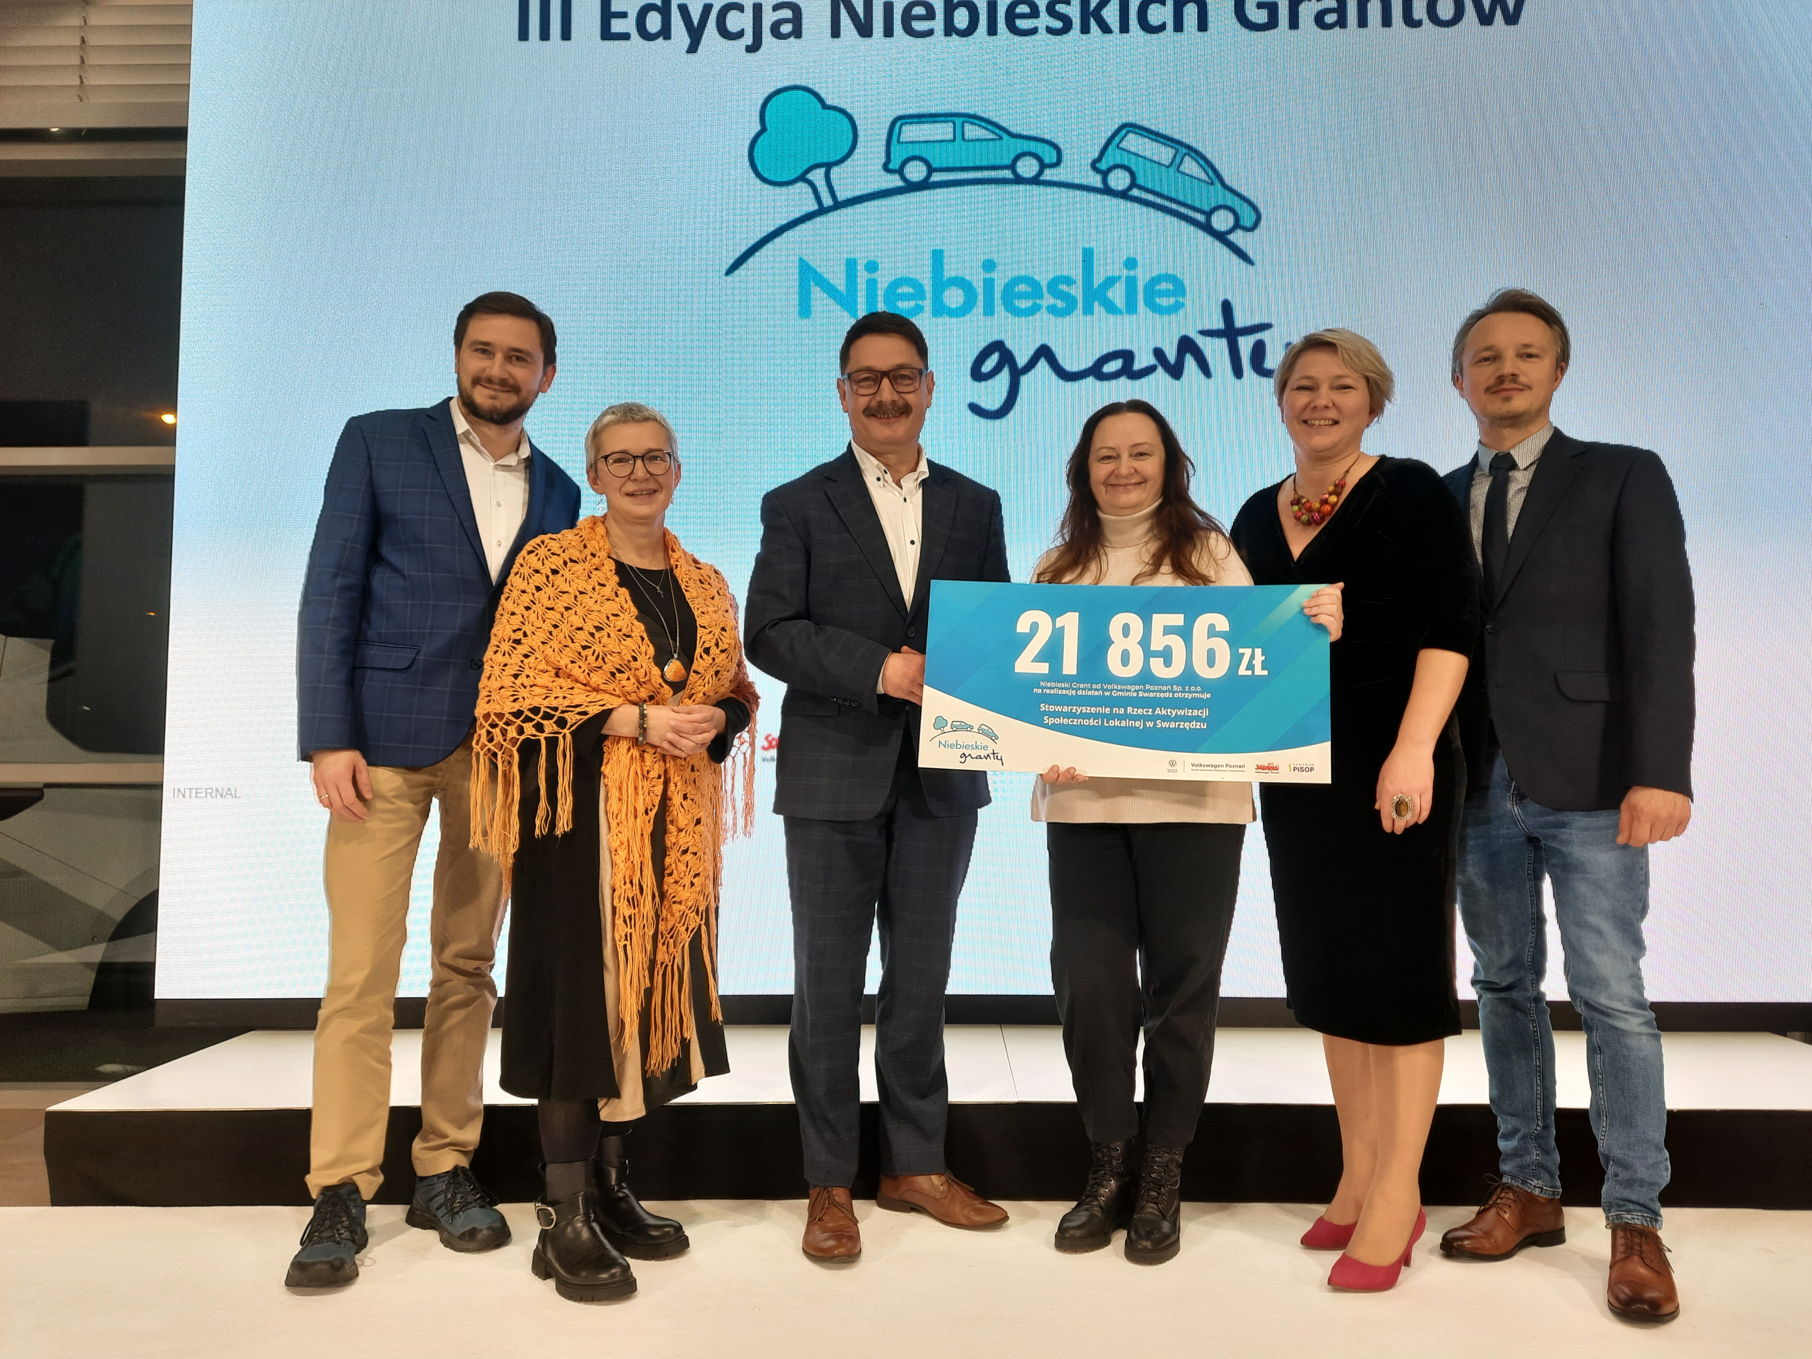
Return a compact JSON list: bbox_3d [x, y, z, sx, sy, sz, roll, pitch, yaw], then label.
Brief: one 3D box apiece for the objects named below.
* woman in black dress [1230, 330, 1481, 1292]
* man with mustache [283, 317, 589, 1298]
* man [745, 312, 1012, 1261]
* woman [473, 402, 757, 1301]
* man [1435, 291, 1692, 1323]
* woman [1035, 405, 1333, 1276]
[{"bbox_3d":[0.833,0.197,2.327,0.500,1.719,0.410,-4,-5,43],"label":"woman in black dress"},{"bbox_3d":[-0.885,0.153,2.371,0.560,1.812,0.410,3,-5,-37],"label":"man with mustache"},{"bbox_3d":[-0.046,0.162,2.470,0.550,1.808,0.420,1,-4,-19],"label":"man"},{"bbox_3d":[-0.538,0.266,2.303,0.510,1.576,0.420,3,-5,-40],"label":"woman"},{"bbox_3d":[1.165,0.166,2.269,0.410,1.772,0.540,4,-5,-45],"label":"man"},{"bbox_3d":[0.516,0.258,2.404,0.540,1.606,0.430,-1,-4,12],"label":"woman"}]

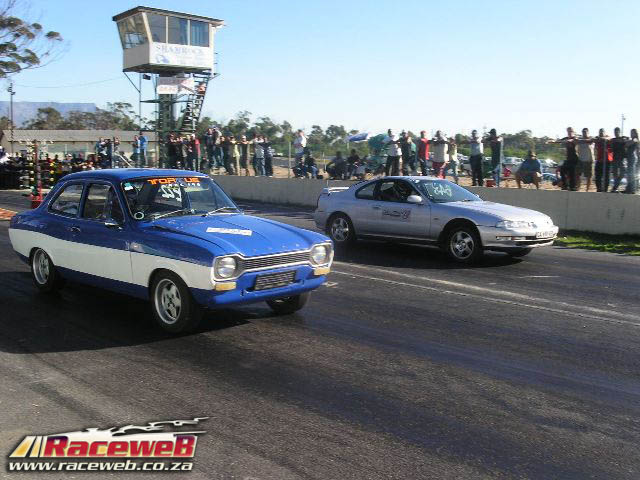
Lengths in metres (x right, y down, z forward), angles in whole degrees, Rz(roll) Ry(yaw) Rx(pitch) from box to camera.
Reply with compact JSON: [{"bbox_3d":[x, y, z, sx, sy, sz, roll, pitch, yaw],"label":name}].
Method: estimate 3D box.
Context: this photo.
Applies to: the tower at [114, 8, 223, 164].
[{"bbox_3d":[-7.992,-7.581,37.043,4.475,7.912,3.970,-3,8,-35],"label":"tower"}]

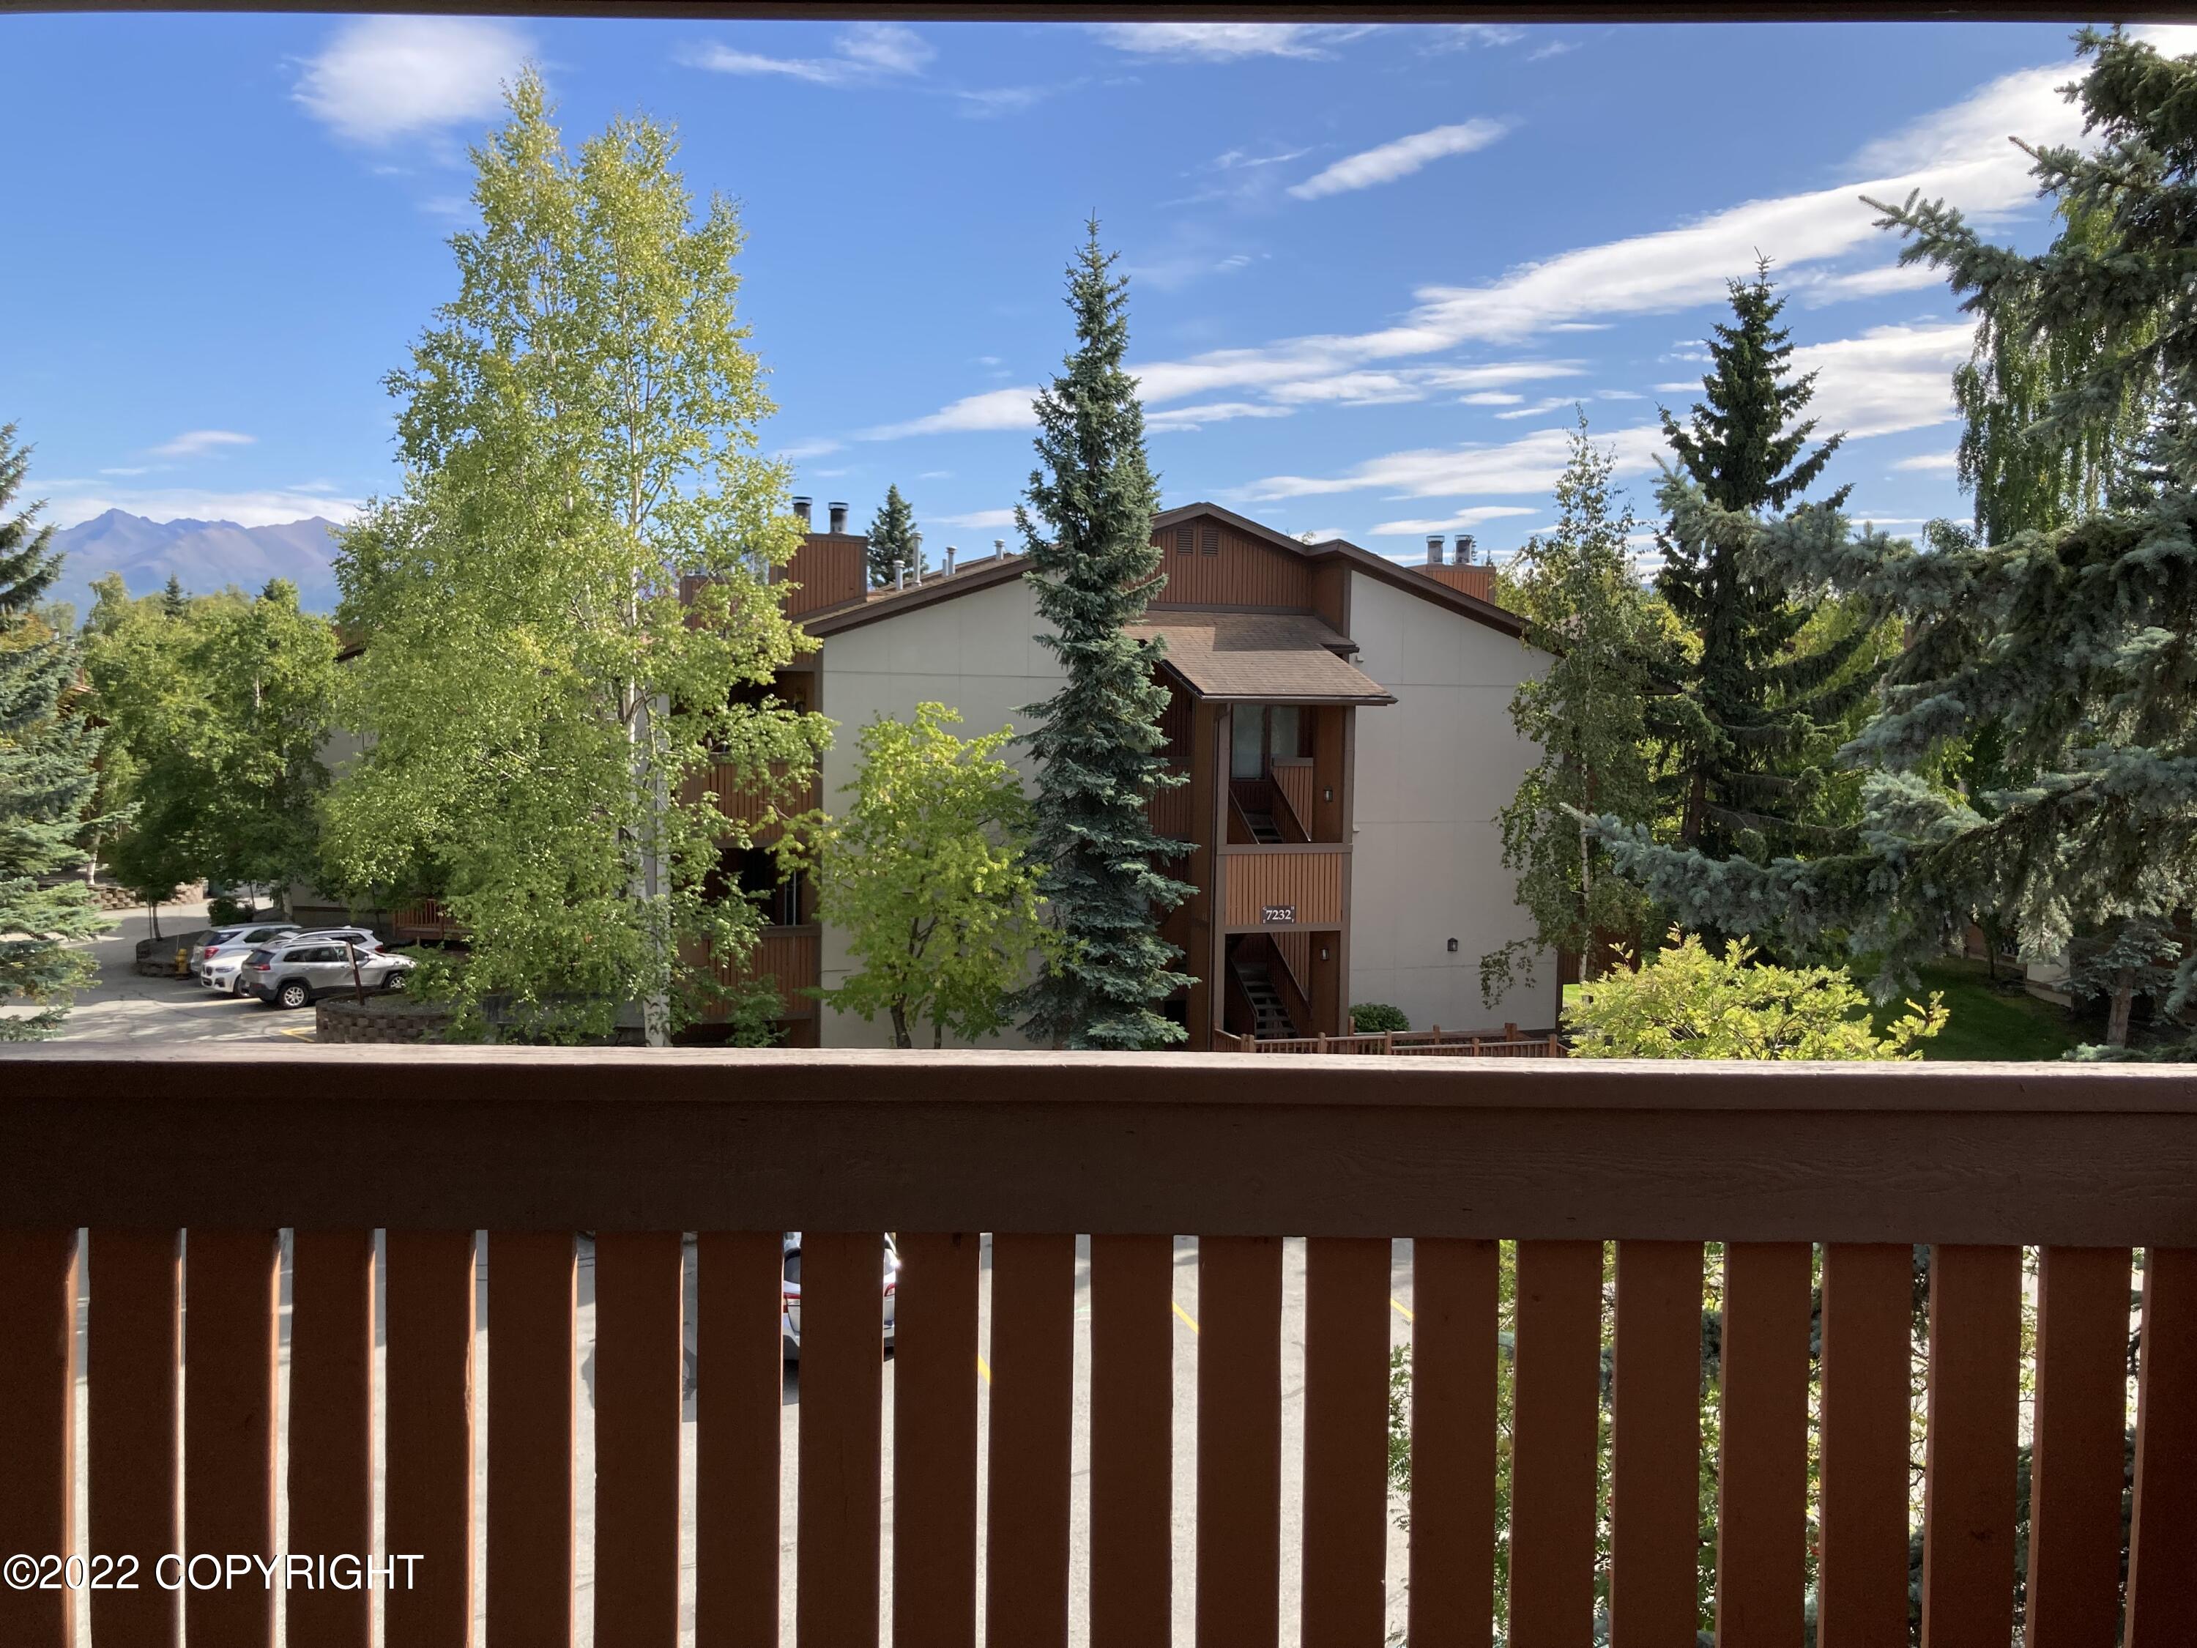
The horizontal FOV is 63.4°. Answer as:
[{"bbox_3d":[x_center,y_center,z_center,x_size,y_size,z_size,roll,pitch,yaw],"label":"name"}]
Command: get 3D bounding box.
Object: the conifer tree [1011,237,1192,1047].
[{"bbox_3d":[0.042,-2.132,28.727,2.852,14.928,2.852,1,3,0],"label":"conifer tree"}]

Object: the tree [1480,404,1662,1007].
[{"bbox_3d":[8.745,-1.421,32.764,3.318,12.116,3.318,2,3,15],"label":"tree"}]

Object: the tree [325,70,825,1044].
[{"bbox_3d":[-8.445,-3.229,28.673,8.099,17.484,7.694,0,3,-16],"label":"tree"}]

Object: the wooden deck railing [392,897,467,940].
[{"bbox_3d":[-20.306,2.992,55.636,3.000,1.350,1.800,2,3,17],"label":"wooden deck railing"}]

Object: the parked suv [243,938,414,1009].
[{"bbox_3d":[-21.192,4.038,49.386,1.860,1.680,4.620,4,4,43],"label":"parked suv"}]

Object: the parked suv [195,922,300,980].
[{"bbox_3d":[-24.433,3.920,53.422,1.840,1.700,4.750,4,4,43],"label":"parked suv"}]

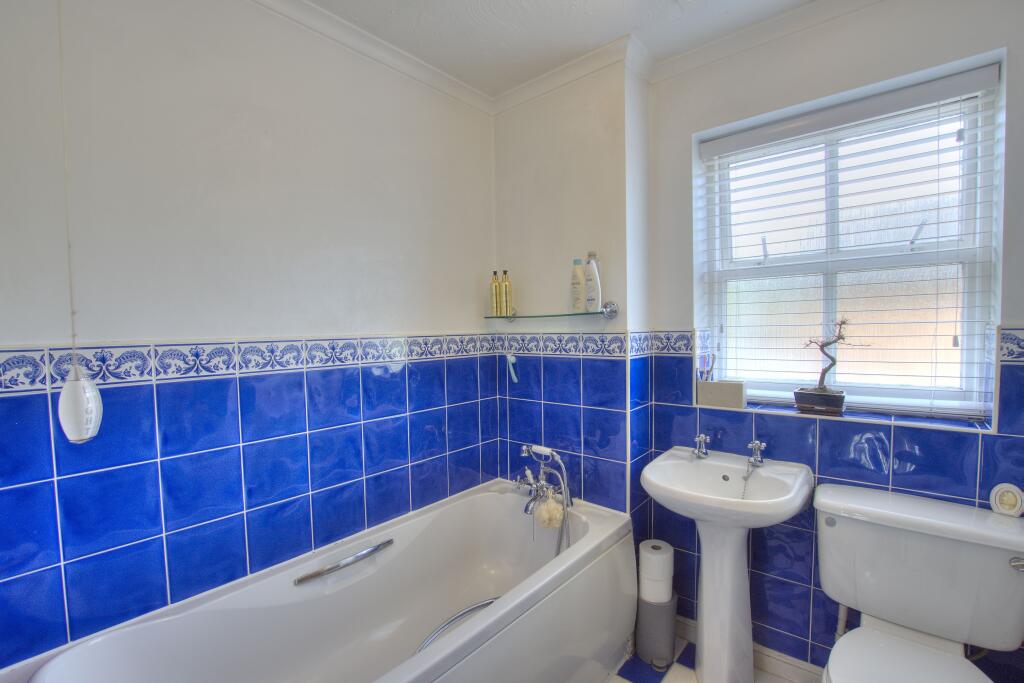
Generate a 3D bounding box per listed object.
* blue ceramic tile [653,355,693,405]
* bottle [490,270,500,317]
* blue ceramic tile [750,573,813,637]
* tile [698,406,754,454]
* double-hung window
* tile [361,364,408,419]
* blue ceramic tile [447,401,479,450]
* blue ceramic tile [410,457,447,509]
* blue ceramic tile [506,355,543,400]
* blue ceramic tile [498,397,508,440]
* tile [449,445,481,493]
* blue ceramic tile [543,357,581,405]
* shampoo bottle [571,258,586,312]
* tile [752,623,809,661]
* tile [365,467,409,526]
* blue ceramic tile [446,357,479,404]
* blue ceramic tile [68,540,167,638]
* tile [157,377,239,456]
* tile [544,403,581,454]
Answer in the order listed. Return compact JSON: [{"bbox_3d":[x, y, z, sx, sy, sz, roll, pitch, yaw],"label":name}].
[{"bbox_3d":[0.674,0.162,1.899,0.174,0.200,0.009,1,2,40],"label":"blue ceramic tile"},{"bbox_3d":[-0.075,-0.218,2.089,0.049,0.210,0.049,-1,2,0],"label":"bottle"},{"bbox_3d":[0.963,0.944,1.634,0.198,0.198,0.008,1,2,40],"label":"blue ceramic tile"},{"bbox_3d":[0.811,0.358,1.727,0.198,0.198,0.008,1,2,40],"label":"tile"},{"bbox_3d":[1.140,-0.281,1.639,0.844,1.020,0.140,1,2,41],"label":"double-hung window"},{"bbox_3d":[-0.477,0.189,1.710,0.010,0.196,0.197,0,2,41],"label":"tile"},{"bbox_3d":[-0.210,0.371,1.993,0.008,0.198,0.198,1,2,40],"label":"blue ceramic tile"},{"bbox_3d":[-0.339,0.577,1.872,0.010,0.190,0.197,0,2,41],"label":"blue ceramic tile"},{"bbox_3d":[0.060,0.165,2.070,0.199,0.200,0.010,1,2,41],"label":"blue ceramic tile"},{"bbox_3d":[-0.036,0.368,2.176,0.057,0.200,0.009,1,2,40],"label":"blue ceramic tile"},{"bbox_3d":[-0.208,0.569,2.021,0.010,0.188,0.197,1,2,41],"label":"tile"},{"bbox_3d":[0.213,0.166,1.938,0.199,0.200,0.010,1,2,41],"label":"blue ceramic tile"},{"bbox_3d":[0.263,-0.220,1.797,0.063,0.211,0.043,0,2,41],"label":"shampoo bottle"},{"bbox_3d":[0.963,1.078,1.641,0.197,0.079,0.010,0,2,41],"label":"tile"},{"bbox_3d":[-0.468,0.584,1.721,0.010,0.190,0.197,0,2,41],"label":"tile"},{"bbox_3d":[-0.214,0.171,2.011,0.010,0.200,0.200,1,3,41],"label":"blue ceramic tile"},{"bbox_3d":[-0.977,0.607,1.129,0.009,0.195,0.199,1,2,40],"label":"blue ceramic tile"},{"bbox_3d":[-0.860,0.205,1.256,0.009,0.200,0.199,1,2,40],"label":"tile"},{"bbox_3d":[0.217,0.371,1.956,0.200,0.200,0.010,1,3,40],"label":"tile"}]

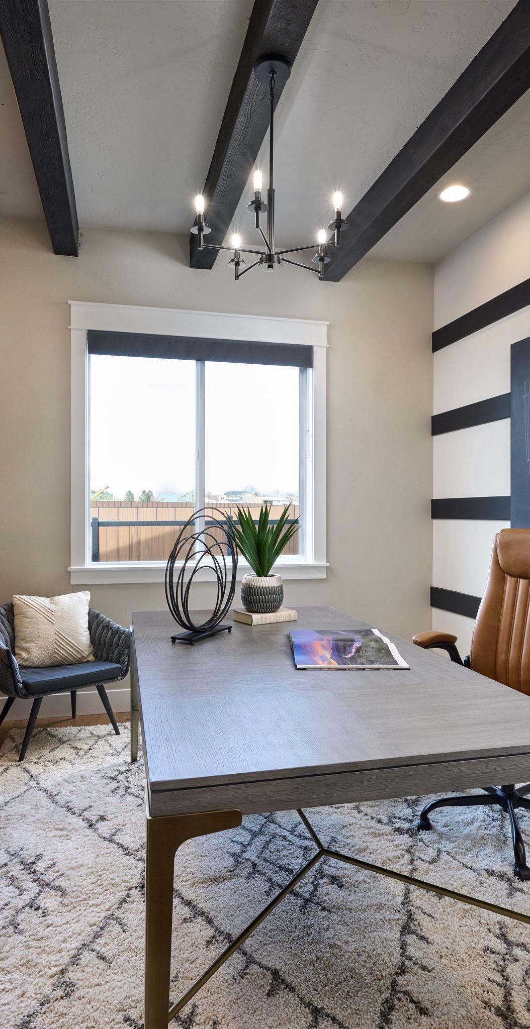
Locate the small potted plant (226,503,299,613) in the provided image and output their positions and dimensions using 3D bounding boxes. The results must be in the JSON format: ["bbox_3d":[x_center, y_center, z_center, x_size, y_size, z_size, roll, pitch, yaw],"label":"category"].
[{"bbox_3d":[-0.009,0.205,2.883,0.335,0.505,0.320,0,0,0],"label":"small potted plant"}]

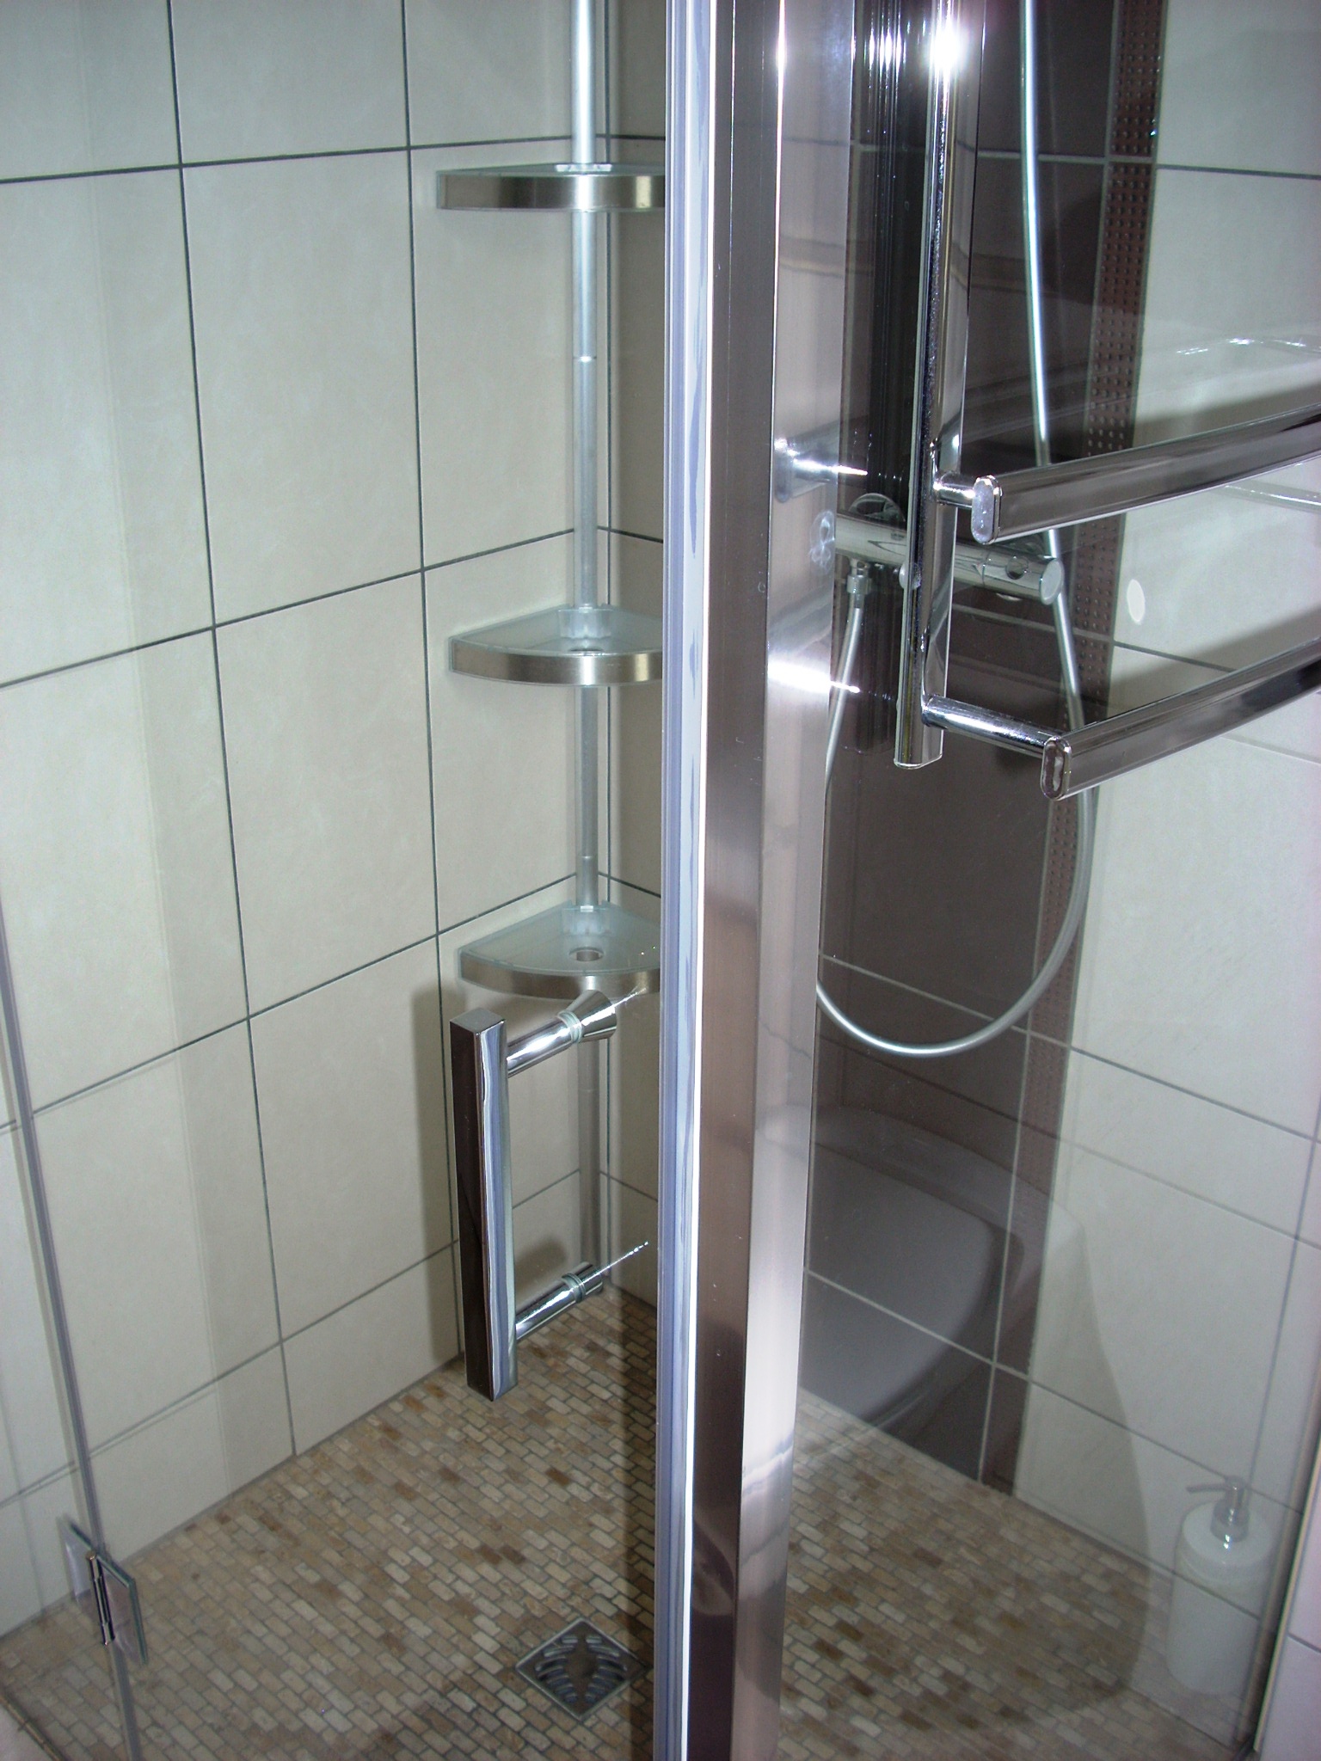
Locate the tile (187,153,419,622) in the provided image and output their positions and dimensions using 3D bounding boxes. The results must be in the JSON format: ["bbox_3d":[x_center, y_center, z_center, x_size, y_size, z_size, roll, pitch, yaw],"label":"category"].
[{"bbox_3d":[-0.324,-0.455,1.739,0.010,0.400,0.250,20,31,37],"label":"tile"}]

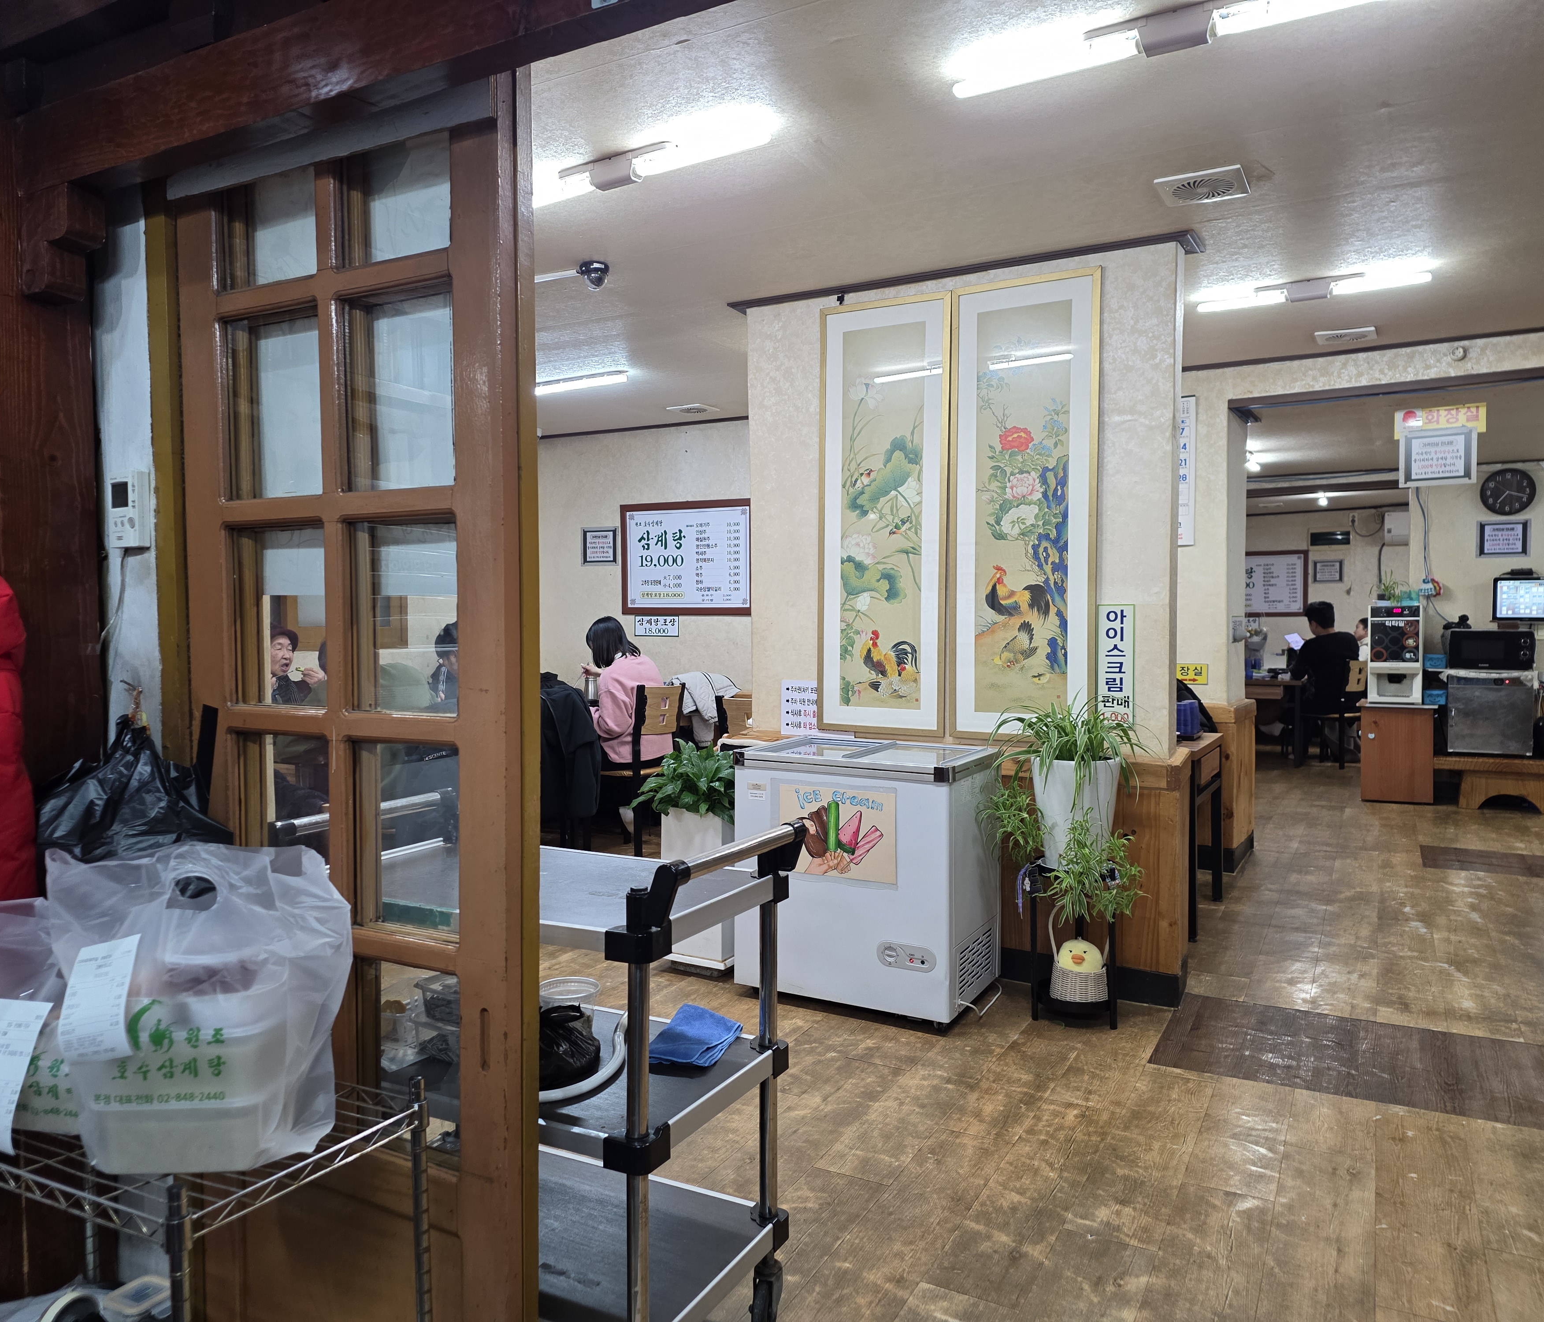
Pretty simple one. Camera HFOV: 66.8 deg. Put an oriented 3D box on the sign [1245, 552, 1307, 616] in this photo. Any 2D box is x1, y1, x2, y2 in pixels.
[{"bbox_3d":[5.110,-0.804,12.300,0.950,0.700,0.035,1,2,28],"label":"sign"}]

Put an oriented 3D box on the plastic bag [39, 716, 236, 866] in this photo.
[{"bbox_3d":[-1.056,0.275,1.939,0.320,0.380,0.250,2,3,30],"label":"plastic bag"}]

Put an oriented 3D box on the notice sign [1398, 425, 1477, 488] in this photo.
[{"bbox_3d":[3.052,-0.936,5.360,0.310,0.257,0.025,2,3,33],"label":"notice sign"}]

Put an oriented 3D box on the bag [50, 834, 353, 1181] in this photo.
[{"bbox_3d":[-0.655,0.381,1.355,0.290,0.327,0.175,0,2,-2],"label":"bag"}]

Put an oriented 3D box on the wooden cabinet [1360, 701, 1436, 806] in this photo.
[{"bbox_3d":[4.385,0.634,8.204,0.455,0.645,0.450,1,3,27],"label":"wooden cabinet"}]

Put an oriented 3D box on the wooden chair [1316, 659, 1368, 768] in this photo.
[{"bbox_3d":[4.740,0.428,9.906,0.420,0.896,0.470,-2,3,-34],"label":"wooden chair"}]

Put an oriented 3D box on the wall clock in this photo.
[{"bbox_3d":[4.804,-1.112,7.643,0.310,0.310,0.045,1,2,28],"label":"wall clock"}]

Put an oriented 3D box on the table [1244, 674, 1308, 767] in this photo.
[{"bbox_3d":[4.355,0.491,10.368,0.720,0.725,1.200,2,3,30],"label":"table"}]

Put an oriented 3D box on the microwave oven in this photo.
[{"bbox_3d":[4.813,-0.075,7.837,0.470,0.255,0.350,1,3,28],"label":"microwave oven"}]

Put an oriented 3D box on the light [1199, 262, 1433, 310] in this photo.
[{"bbox_3d":[1.934,-1.331,4.208,0.770,0.100,0.120,1,2,28],"label":"light"}]

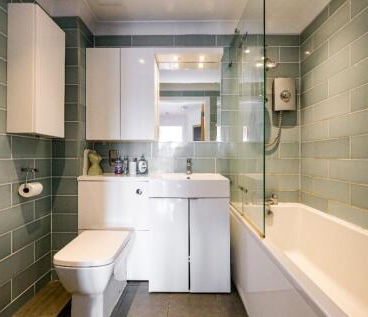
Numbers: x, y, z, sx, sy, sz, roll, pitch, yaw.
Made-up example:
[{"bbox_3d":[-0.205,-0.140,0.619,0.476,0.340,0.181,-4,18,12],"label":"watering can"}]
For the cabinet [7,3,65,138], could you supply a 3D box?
[{"bbox_3d":[-1.011,-0.563,1.385,0.171,0.808,0.312,0,0,0],"label":"cabinet"}]

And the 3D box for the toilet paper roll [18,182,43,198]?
[{"bbox_3d":[-1.028,0.210,1.345,0.100,0.100,0.100,0,0,0],"label":"toilet paper roll"}]

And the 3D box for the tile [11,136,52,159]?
[{"bbox_3d":[-1.100,-0.070,1.452,0.010,0.150,0.372,0,0,0],"label":"tile"}]

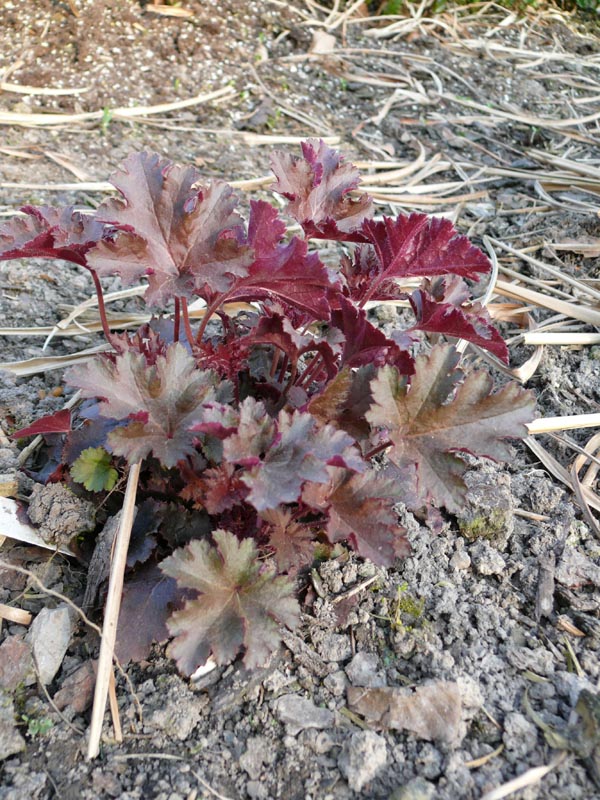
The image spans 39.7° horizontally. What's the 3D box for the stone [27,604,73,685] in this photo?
[{"bbox_3d":[-0.137,0.134,0.460,0.025,0.022,0.042,0,36,0],"label":"stone"}]

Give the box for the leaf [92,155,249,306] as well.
[{"bbox_3d":[-0.077,-0.102,0.505,0.096,0.088,0.035,0,1,0],"label":"leaf"}]

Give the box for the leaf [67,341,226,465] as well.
[{"bbox_3d":[-0.099,0.004,0.540,0.098,0.026,0.088,-27,53,-14],"label":"leaf"}]

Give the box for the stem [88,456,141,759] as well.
[{"bbox_3d":[-0.109,0.114,0.497,0.007,0.007,0.191,8,48,-10],"label":"stem"}]

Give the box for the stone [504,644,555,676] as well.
[{"bbox_3d":[0.131,0.148,0.474,0.027,0.012,0.016,8,39,10],"label":"stone"}]

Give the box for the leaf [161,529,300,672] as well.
[{"bbox_3d":[-0.038,0.113,0.465,0.073,0.018,0.072,9,60,2],"label":"leaf"}]

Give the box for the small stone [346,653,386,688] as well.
[{"bbox_3d":[0.036,0.151,0.463,0.022,0.013,0.015,0,38,0],"label":"small stone"}]

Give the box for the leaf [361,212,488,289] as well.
[{"bbox_3d":[0.082,-0.101,0.560,0.087,0.037,0.055,0,36,0],"label":"leaf"}]

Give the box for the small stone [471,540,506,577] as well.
[{"bbox_3d":[0.119,0.101,0.528,0.019,0.015,0.018,0,38,0],"label":"small stone"}]

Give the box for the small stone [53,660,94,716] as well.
[{"bbox_3d":[-0.125,0.158,0.458,0.017,0.012,0.027,22,43,25],"label":"small stone"}]

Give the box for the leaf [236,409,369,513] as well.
[{"bbox_3d":[0.000,0.037,0.505,0.075,0.022,0.067,11,54,8],"label":"leaf"}]

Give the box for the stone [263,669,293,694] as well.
[{"bbox_3d":[-0.012,0.156,0.460,0.016,0.010,0.011,0,38,0],"label":"stone"}]

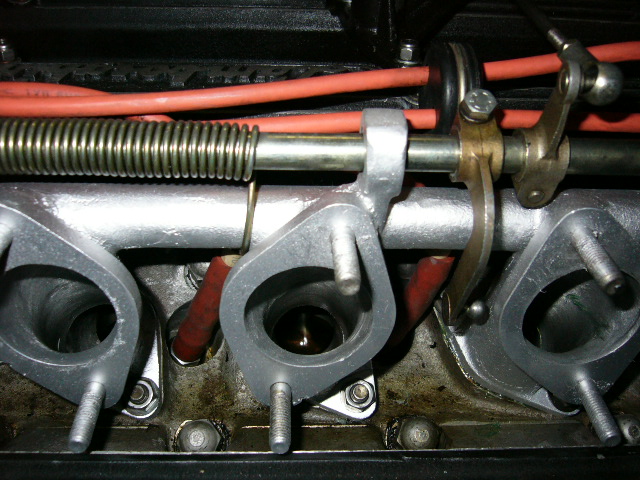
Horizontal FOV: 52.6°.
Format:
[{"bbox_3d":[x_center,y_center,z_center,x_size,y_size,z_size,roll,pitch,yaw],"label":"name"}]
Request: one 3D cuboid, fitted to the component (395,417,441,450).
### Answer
[{"bbox_3d":[0.044,0.087,0.290,0.019,0.017,0.019,0,73,-2],"label":"component"}]

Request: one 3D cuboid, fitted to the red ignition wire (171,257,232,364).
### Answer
[{"bbox_3d":[-0.053,0.033,0.302,0.015,0.060,0.015,19,31,-13],"label":"red ignition wire"}]

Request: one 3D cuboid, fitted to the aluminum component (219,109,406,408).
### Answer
[{"bbox_3d":[-0.002,0.009,0.244,0.067,0.109,0.040,0,32,-2],"label":"aluminum component"}]

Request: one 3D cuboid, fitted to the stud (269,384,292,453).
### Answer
[{"bbox_3d":[-0.015,0.065,0.238,0.008,0.008,0.028,0,32,-2],"label":"stud"}]

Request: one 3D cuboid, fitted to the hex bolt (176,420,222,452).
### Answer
[{"bbox_3d":[-0.056,0.092,0.299,0.018,0.016,0.020,0,71,-2],"label":"hex bolt"}]

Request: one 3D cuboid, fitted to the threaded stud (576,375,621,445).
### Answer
[{"bbox_3d":[0.105,0.064,0.243,0.008,0.008,0.027,0,32,-2],"label":"threaded stud"}]

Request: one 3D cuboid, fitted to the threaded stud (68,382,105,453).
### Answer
[{"bbox_3d":[-0.085,0.064,0.235,0.008,0.008,0.027,0,32,-2],"label":"threaded stud"}]

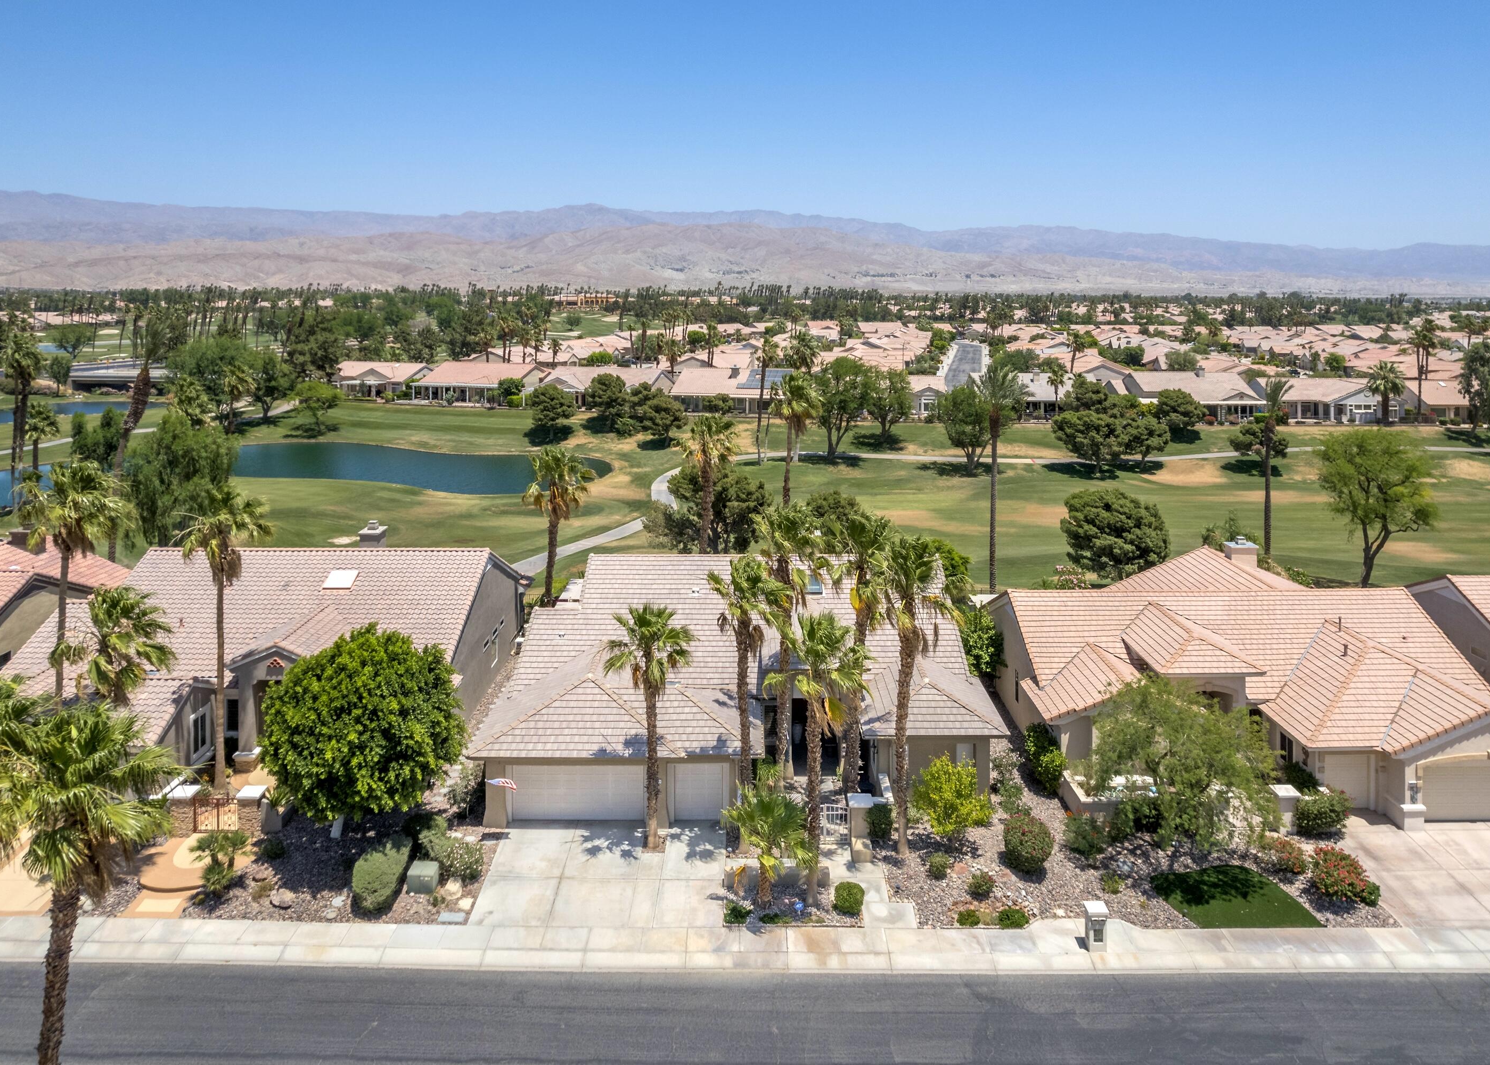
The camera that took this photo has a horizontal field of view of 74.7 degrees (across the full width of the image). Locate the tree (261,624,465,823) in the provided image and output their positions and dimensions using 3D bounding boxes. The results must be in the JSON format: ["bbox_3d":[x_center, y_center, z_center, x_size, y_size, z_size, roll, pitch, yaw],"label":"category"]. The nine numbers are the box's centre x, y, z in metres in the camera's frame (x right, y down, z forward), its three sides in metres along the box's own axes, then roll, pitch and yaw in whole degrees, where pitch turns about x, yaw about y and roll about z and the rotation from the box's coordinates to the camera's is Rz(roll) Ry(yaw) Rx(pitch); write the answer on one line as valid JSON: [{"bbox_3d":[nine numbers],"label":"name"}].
[{"bbox_3d":[-13.416,7.133,34.282,7.000,7.860,7.000,0,14,0],"label":"tree"}]

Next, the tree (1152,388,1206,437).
[{"bbox_3d":[59.074,-16.263,132.693,7.296,6.440,7.296,0,14,0],"label":"tree"}]

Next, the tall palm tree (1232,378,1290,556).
[{"bbox_3d":[37.534,-4.527,71.060,4.270,13.360,4.270,0,14,0],"label":"tall palm tree"}]

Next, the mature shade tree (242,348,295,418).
[{"bbox_3d":[-69.642,-21.690,143.029,8.874,10.505,8.874,0,14,0],"label":"mature shade tree"}]

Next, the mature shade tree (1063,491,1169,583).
[{"bbox_3d":[24.726,0.415,65.204,7.190,6.630,7.190,0,14,0],"label":"mature shade tree"}]

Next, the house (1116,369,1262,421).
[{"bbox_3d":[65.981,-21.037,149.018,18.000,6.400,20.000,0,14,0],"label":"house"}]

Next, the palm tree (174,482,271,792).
[{"bbox_3d":[-19.617,4.175,36.695,3.630,12.220,3.630,0,14,0],"label":"palm tree"}]

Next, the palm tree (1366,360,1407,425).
[{"bbox_3d":[93.203,-20.343,142.047,5.980,9.298,5.980,0,14,0],"label":"palm tree"}]

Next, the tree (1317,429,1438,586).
[{"bbox_3d":[41.074,-1.423,63.875,7.891,10.650,7.891,0,14,0],"label":"tree"}]

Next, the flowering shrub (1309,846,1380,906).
[{"bbox_3d":[19.444,11.048,31.766,2.150,1.380,2.150,0,14,0],"label":"flowering shrub"}]

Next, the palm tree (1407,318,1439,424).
[{"bbox_3d":[96.434,-22.885,138.861,4.800,14.930,4.800,0,14,0],"label":"palm tree"}]

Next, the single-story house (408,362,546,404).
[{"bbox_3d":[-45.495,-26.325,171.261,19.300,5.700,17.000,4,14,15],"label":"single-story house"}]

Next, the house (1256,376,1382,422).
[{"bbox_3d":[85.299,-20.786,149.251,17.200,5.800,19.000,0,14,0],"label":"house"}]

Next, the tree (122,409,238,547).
[{"bbox_3d":[-39.735,-3.223,69.166,8.107,10.935,8.107,0,14,0],"label":"tree"}]

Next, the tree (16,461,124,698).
[{"bbox_3d":[-23.222,4.296,33.655,3.680,13.670,3.680,0,14,0],"label":"tree"}]

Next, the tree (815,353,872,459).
[{"bbox_3d":[11.107,-14.103,111.320,7.055,11.705,7.055,0,14,0],"label":"tree"}]

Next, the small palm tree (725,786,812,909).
[{"bbox_3d":[0.695,9.903,30.575,2.843,3.965,2.843,0,14,0],"label":"small palm tree"}]

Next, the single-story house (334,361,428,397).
[{"bbox_3d":[-65.548,-27.741,177.500,17.000,5.300,15.500,4,14,16],"label":"single-story house"}]

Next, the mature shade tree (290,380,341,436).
[{"bbox_3d":[-62.232,-18.055,141.816,7.000,7.900,7.000,0,13,0],"label":"mature shade tree"}]

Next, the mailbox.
[{"bbox_3d":[10.641,11.947,29.563,0.580,1.280,0.550,0,13,0],"label":"mailbox"}]

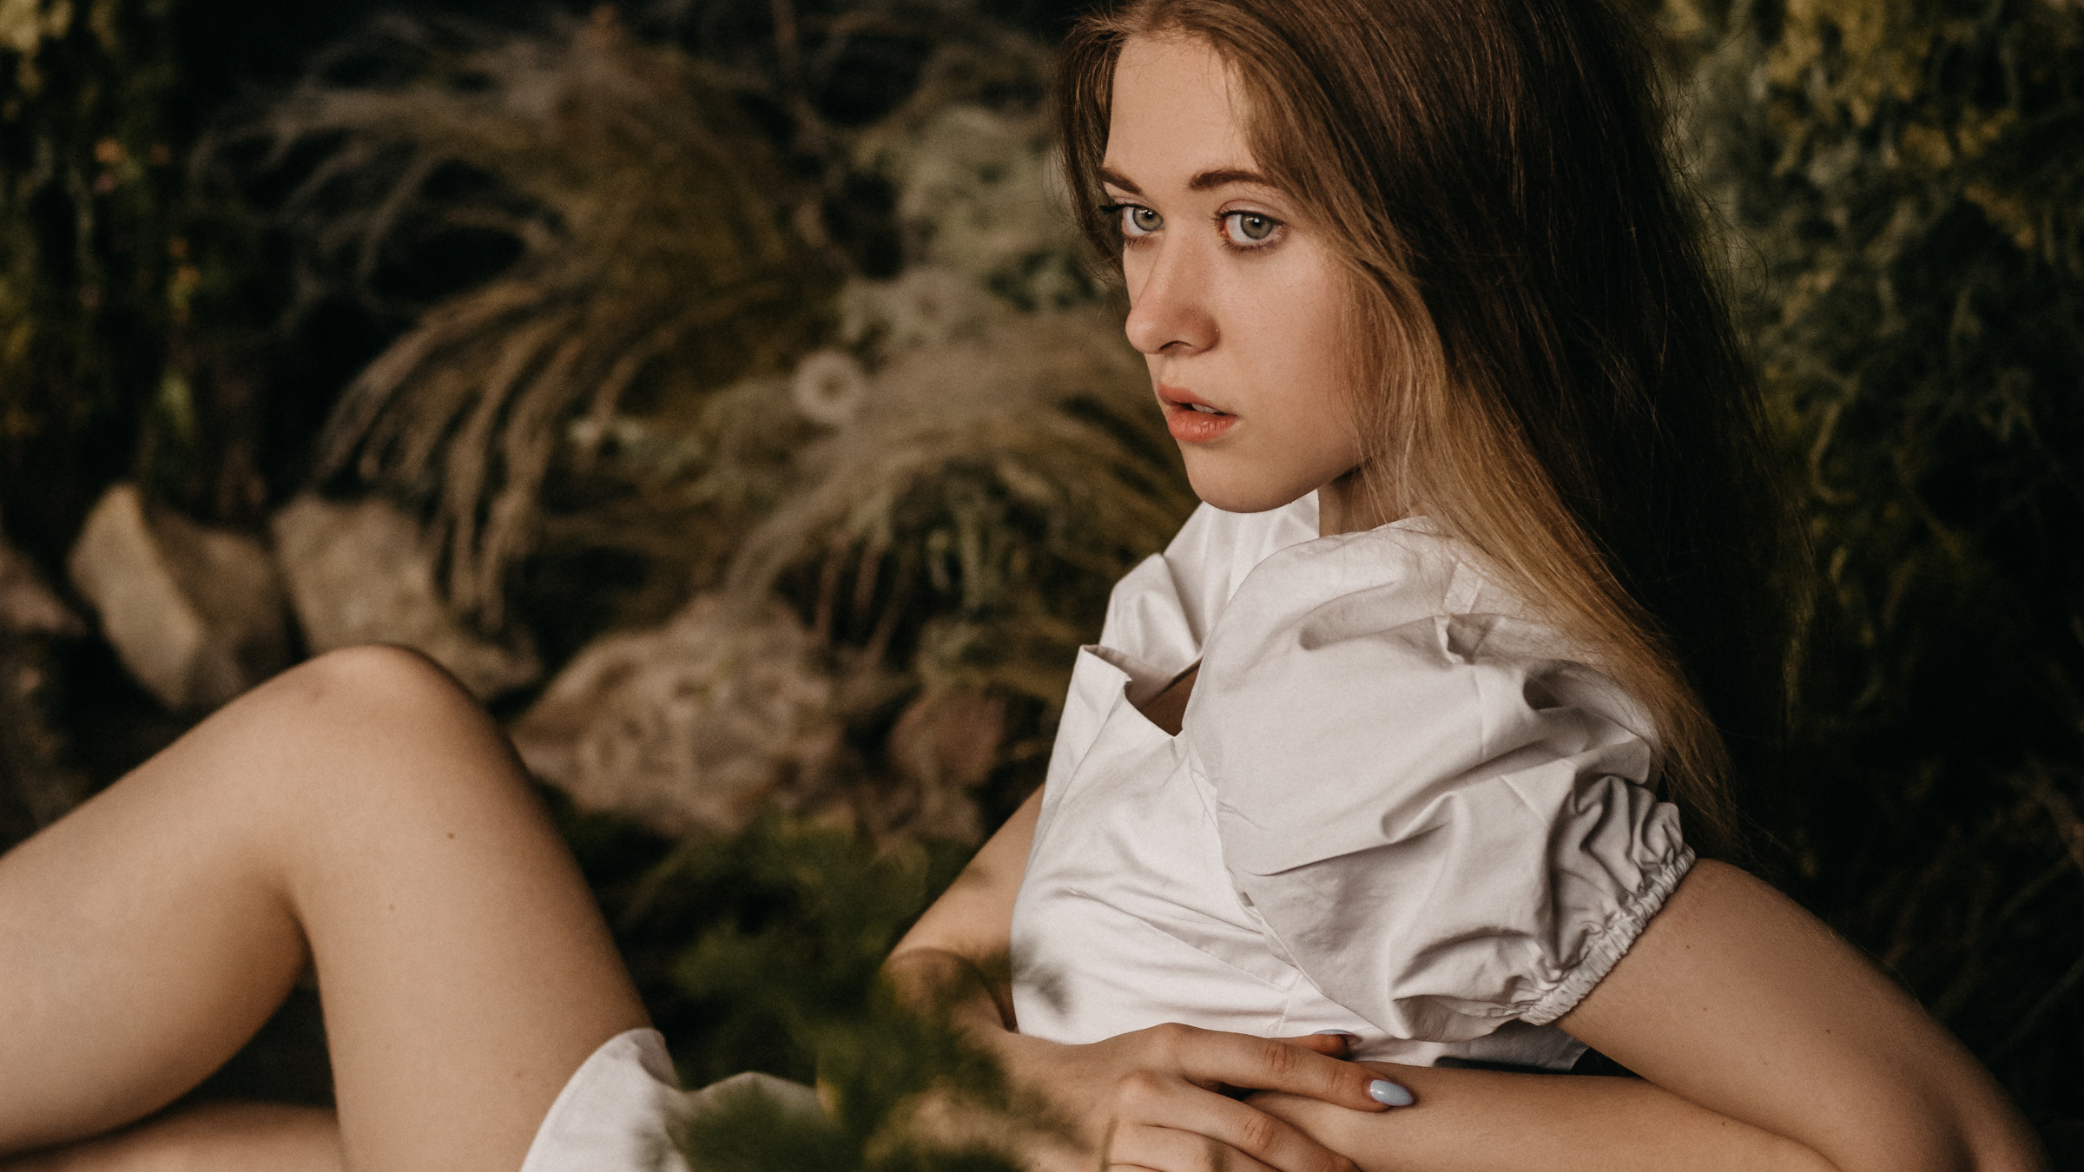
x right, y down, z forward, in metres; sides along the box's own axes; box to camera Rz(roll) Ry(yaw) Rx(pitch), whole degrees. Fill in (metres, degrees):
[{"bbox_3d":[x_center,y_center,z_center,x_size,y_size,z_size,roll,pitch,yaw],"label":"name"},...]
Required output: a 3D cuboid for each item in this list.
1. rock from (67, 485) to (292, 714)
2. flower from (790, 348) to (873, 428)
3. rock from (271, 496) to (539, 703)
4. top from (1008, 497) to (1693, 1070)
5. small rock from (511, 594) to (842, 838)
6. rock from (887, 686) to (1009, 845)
[{"bbox_3d":[-0.491,0.008,4.200,0.125,0.120,0.110,6,13,0],"label":"rock"},{"bbox_3d":[-0.123,-0.116,4.300,0.046,0.046,0.040,6,13,0],"label":"flower"},{"bbox_3d":[-0.363,0.009,4.200,0.150,0.115,0.120,6,13,0],"label":"rock"},{"bbox_3d":[0.114,0.081,2.780,0.230,0.240,0.350,4,21,-23],"label":"top"},{"bbox_3d":[-0.202,0.073,4.100,0.185,0.125,0.140,6,13,0],"label":"small rock"},{"bbox_3d":[-0.052,0.098,4.100,0.070,0.085,0.070,6,13,0],"label":"rock"}]

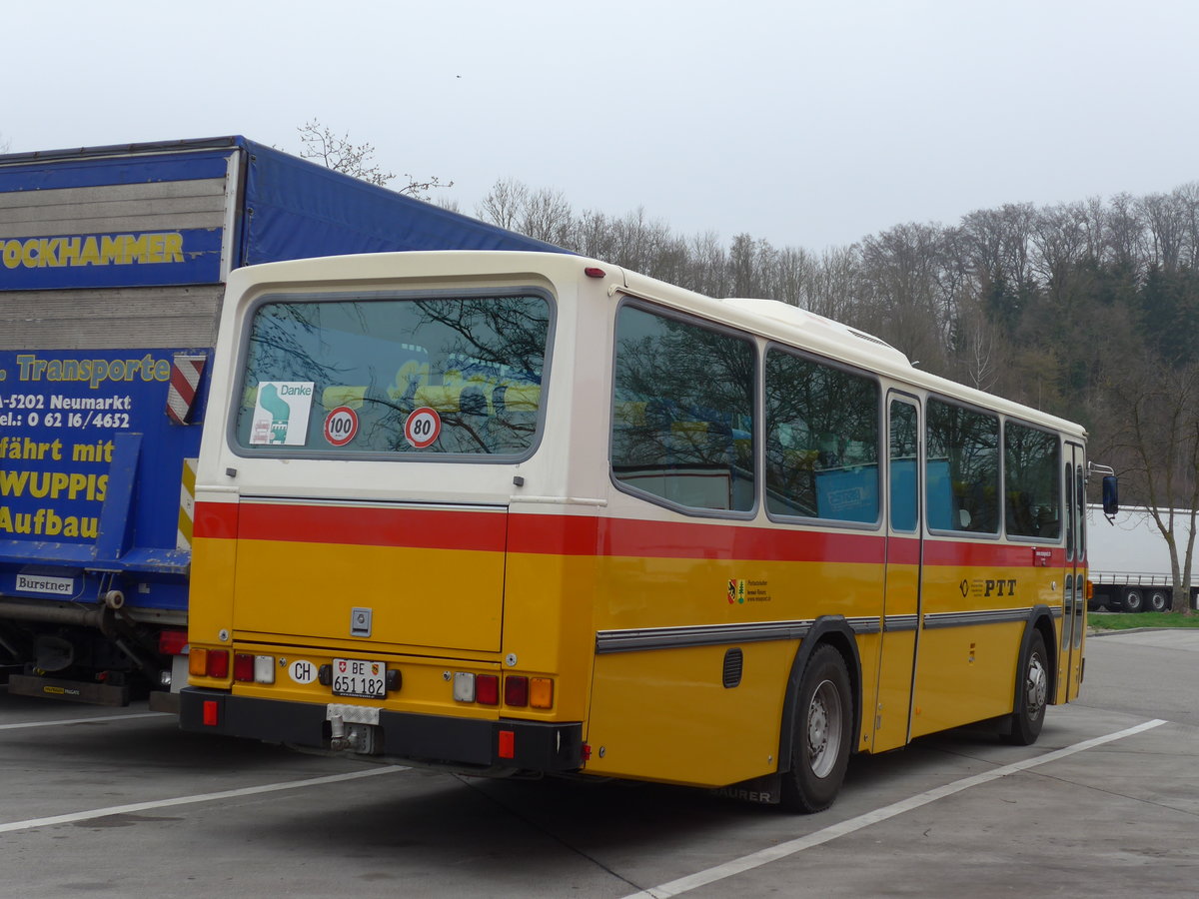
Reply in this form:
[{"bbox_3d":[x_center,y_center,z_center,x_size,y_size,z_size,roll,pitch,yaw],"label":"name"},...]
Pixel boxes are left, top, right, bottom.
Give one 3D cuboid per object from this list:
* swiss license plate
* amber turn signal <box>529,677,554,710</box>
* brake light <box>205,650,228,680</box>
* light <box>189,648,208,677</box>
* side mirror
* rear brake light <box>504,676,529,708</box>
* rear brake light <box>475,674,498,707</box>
[{"bbox_3d":[-1.129,1.079,8.472,0.302,0.170,0.020,1,-3,28],"label":"swiss license plate"},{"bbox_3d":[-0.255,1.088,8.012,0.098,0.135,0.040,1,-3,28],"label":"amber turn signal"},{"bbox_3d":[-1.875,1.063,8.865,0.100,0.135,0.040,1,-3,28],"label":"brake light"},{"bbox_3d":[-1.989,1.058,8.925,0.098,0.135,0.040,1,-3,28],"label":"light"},{"bbox_3d":[4.801,0.434,16.908,0.075,0.360,0.165,5,-3,-35],"label":"side mirror"},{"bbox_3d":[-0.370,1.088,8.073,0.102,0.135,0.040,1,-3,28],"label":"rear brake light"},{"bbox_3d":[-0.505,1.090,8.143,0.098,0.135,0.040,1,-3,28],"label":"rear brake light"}]

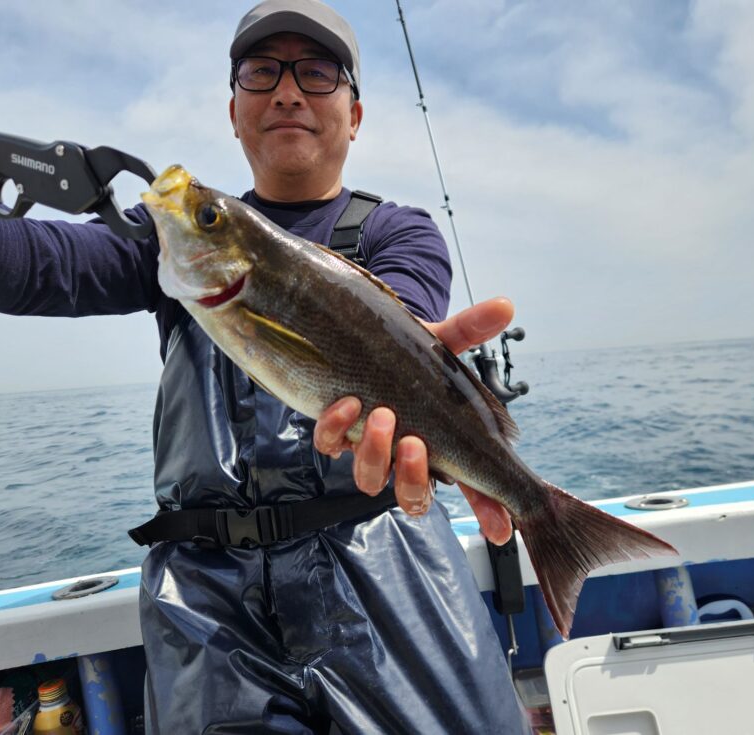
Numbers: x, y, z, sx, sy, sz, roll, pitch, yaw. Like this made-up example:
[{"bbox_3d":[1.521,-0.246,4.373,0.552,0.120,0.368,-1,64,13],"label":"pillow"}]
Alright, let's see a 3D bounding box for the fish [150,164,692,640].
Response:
[{"bbox_3d":[0.012,0.016,0.435,0.425,0.100,0.060,41,3,3],"label":"fish"}]

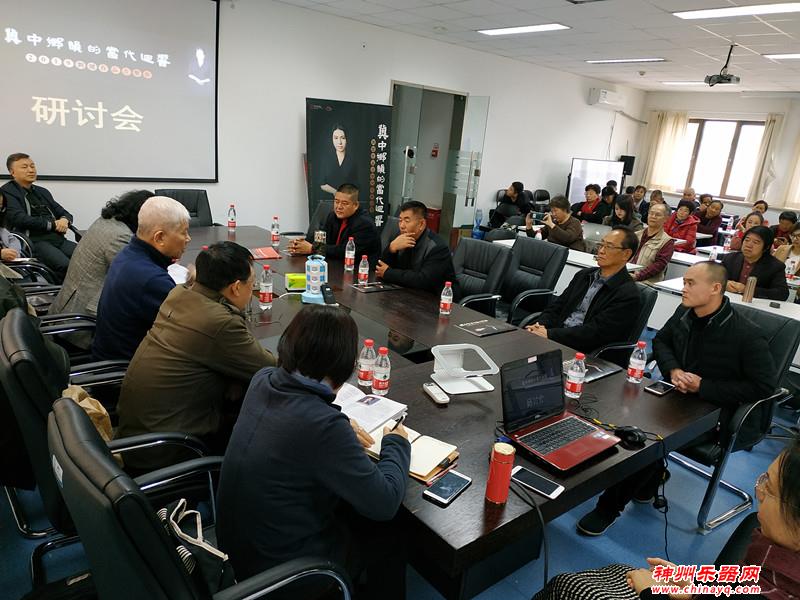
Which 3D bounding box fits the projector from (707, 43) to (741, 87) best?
[{"bbox_3d":[3.811,-2.741,6.443,0.280,0.430,0.350,-8,21,-38],"label":"projector"}]

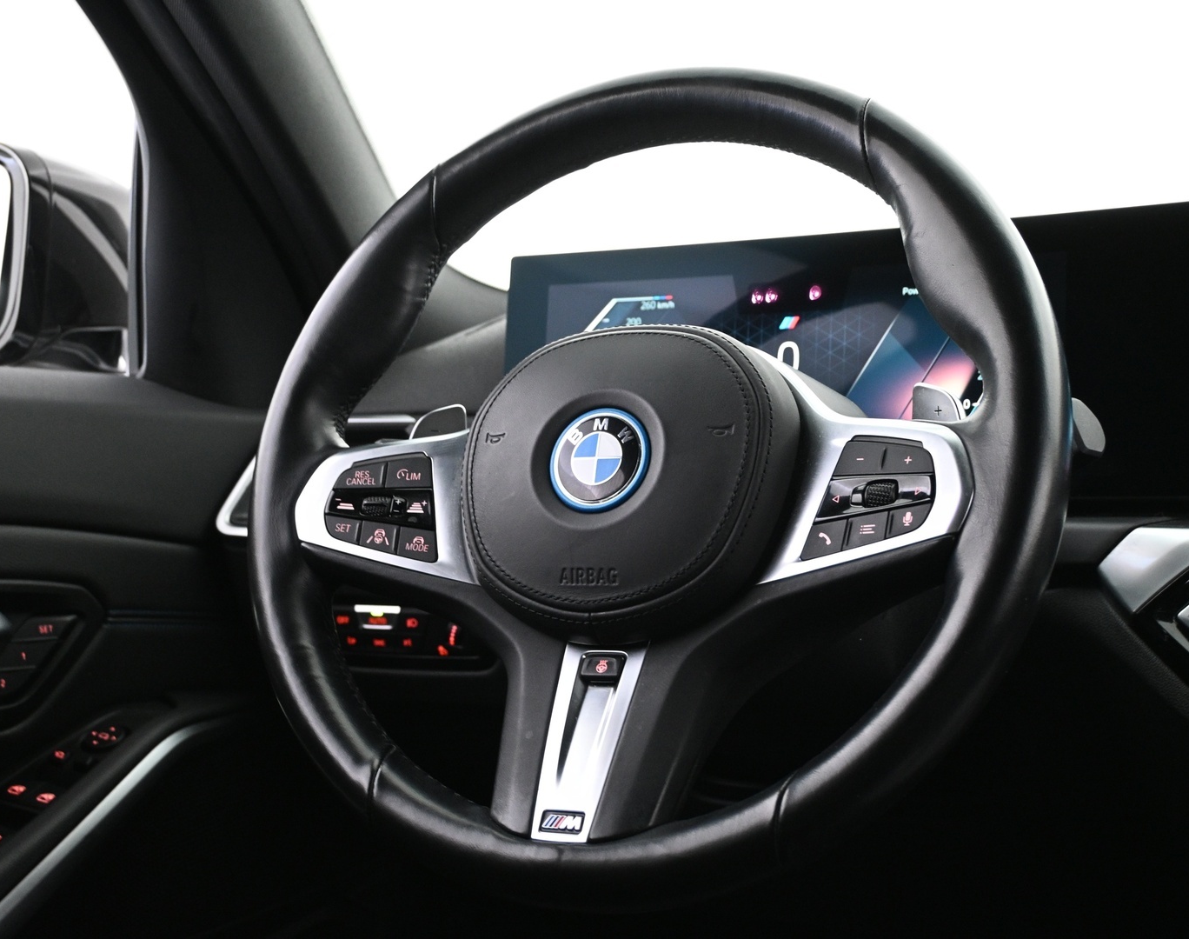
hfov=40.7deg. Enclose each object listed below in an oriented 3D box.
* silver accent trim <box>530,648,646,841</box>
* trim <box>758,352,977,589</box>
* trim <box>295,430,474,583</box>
[{"bbox_3d":[-0.001,0.111,0.645,0.036,0.086,0.013,-2,-34,25],"label":"silver accent trim"},{"bbox_3d":[0.106,-0.006,0.647,0.113,0.114,0.019,-6,-31,35],"label":"trim"},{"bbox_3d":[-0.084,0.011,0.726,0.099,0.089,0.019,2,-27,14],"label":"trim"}]

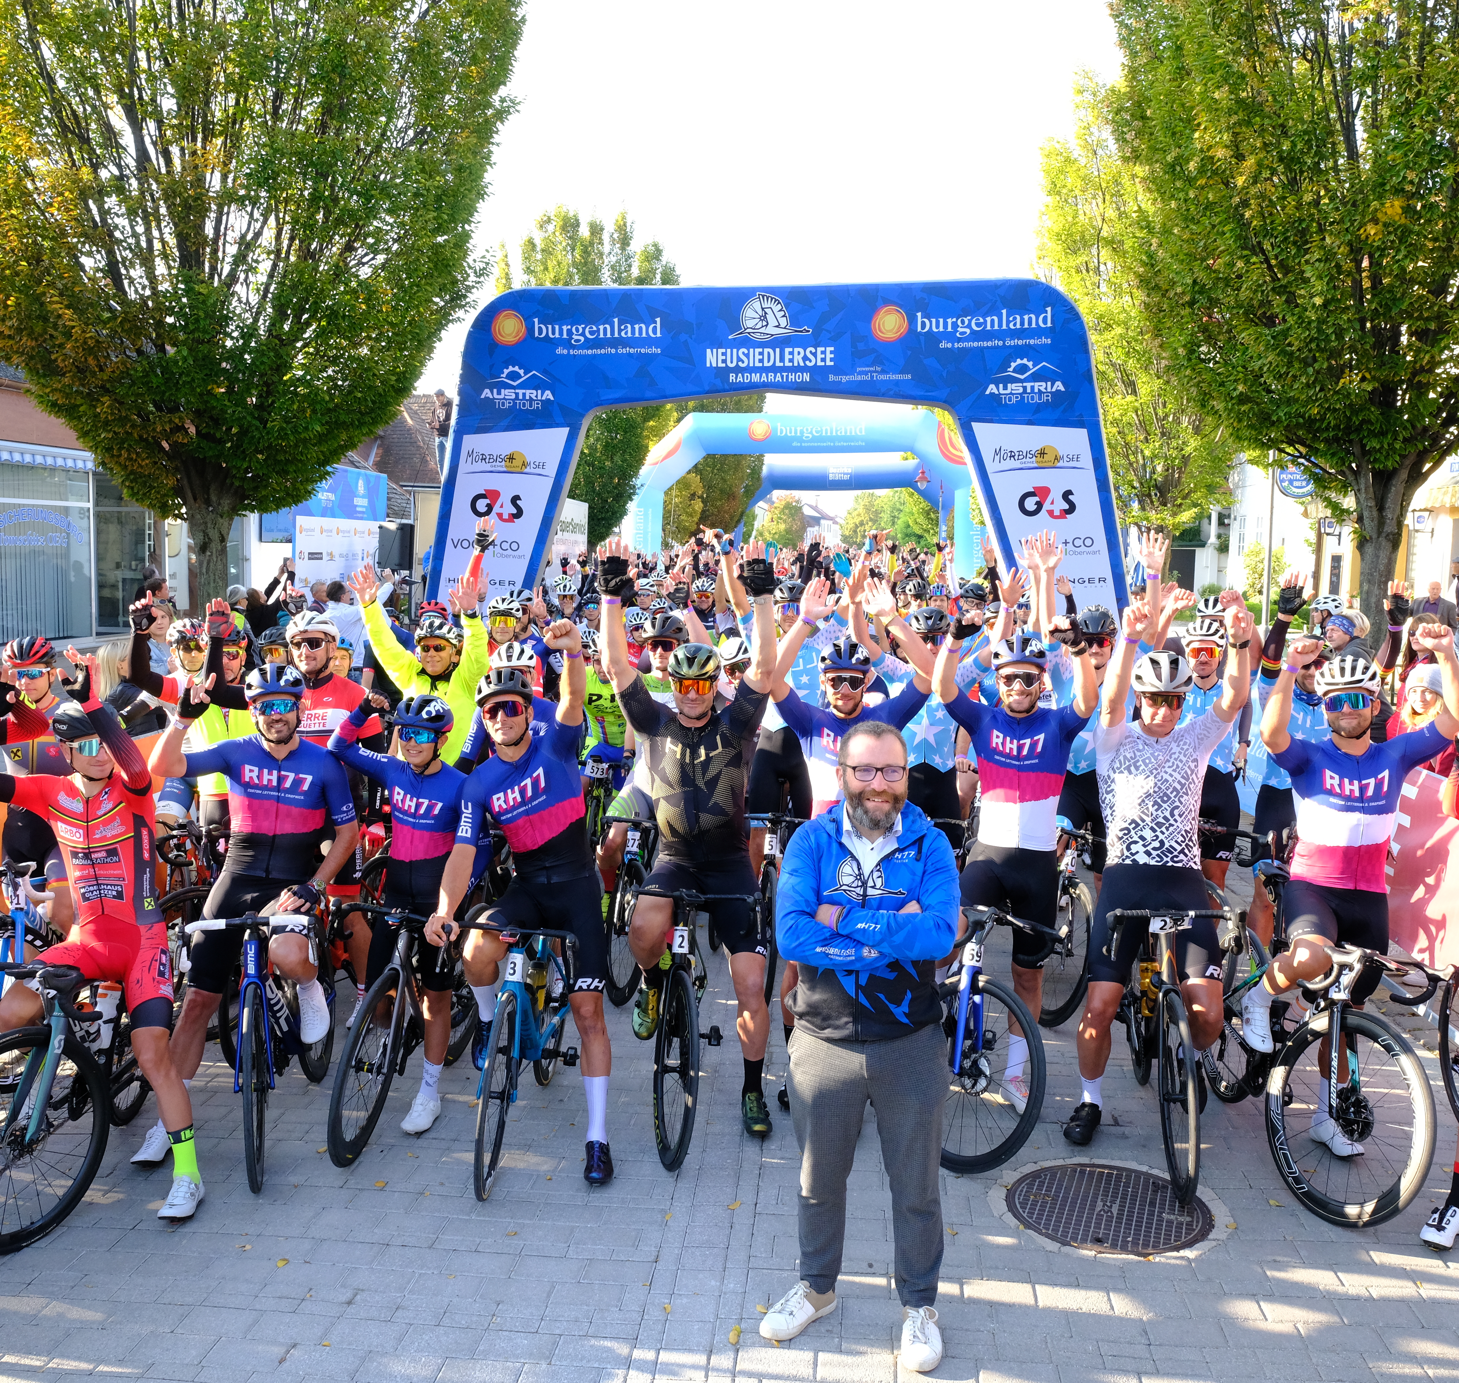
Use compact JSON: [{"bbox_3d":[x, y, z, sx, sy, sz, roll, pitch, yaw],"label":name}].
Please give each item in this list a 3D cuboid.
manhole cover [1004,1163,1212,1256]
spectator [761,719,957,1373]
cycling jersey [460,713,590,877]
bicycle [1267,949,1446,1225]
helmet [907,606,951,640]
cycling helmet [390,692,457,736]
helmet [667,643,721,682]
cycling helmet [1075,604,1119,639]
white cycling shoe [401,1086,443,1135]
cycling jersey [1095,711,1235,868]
[{"bbox_3d":[1.237,1.702,4.531,0.650,0.030,0.650,0,6,0],"label":"manhole cover"},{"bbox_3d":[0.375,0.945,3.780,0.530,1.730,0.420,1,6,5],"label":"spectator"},{"bbox_3d":[-0.667,0.344,4.520,0.450,0.550,0.320,0,5,-3],"label":"cycling jersey"},{"bbox_3d":[2.060,1.200,4.942,0.450,0.980,1.640,4,6,-4],"label":"bicycle"},{"bbox_3d":[1.074,-0.371,7.452,0.210,0.180,0.280,1,14,8],"label":"helmet"},{"bbox_3d":[-1.050,0.089,4.757,0.205,0.160,0.270,1,5,9],"label":"cycling helmet"},{"bbox_3d":[-0.129,-0.091,4.987,0.205,0.160,0.270,0,5,1],"label":"helmet"},{"bbox_3d":[1.756,-0.329,6.600,0.210,0.158,0.280,2,6,13],"label":"cycling helmet"},{"bbox_3d":[-1.139,1.546,5.150,0.095,0.115,0.255,2,6,20],"label":"white cycling shoe"},{"bbox_3d":[1.578,0.359,5.015,0.520,0.560,0.300,1,6,8],"label":"cycling jersey"}]

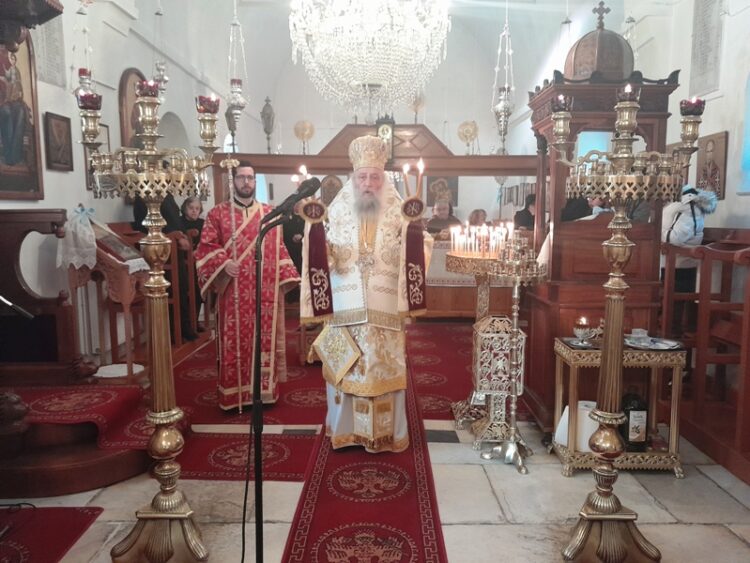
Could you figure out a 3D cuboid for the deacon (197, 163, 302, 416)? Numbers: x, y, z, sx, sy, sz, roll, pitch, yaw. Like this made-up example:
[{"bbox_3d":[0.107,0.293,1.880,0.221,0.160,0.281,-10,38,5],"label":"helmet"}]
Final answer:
[{"bbox_3d":[-0.905,0.024,4.188,0.690,1.760,0.440,-1,7,-6],"label":"deacon"}]

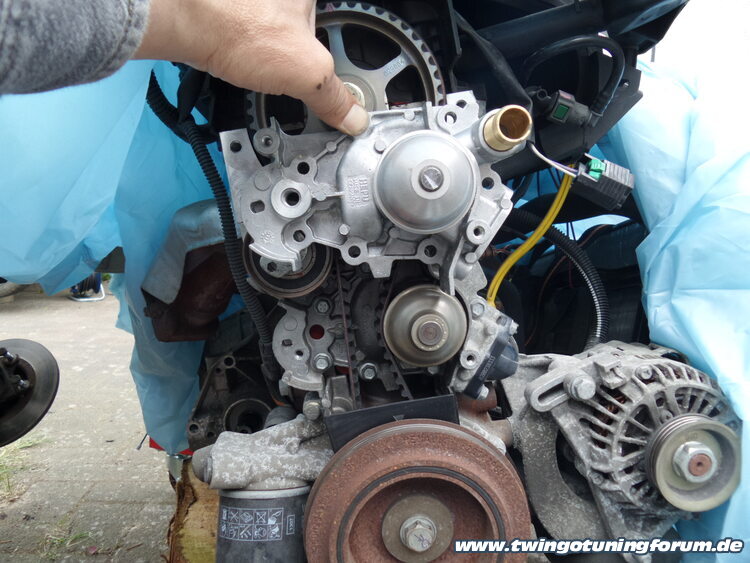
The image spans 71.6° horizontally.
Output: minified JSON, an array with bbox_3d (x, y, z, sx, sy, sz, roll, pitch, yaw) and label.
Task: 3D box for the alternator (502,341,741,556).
[{"bbox_3d":[0.188,0.130,0.415,0.165,0.155,0.155,0,6,0],"label":"alternator"}]

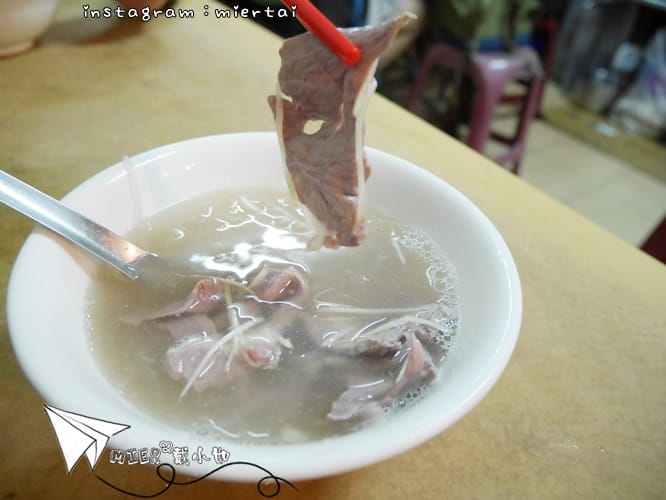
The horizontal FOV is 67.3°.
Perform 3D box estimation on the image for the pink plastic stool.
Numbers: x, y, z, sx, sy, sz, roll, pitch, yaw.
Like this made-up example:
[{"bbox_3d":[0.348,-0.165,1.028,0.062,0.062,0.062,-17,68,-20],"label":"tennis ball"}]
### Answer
[{"bbox_3d":[0.520,-0.528,1.894,0.360,0.460,0.360,-22,47,-31],"label":"pink plastic stool"}]

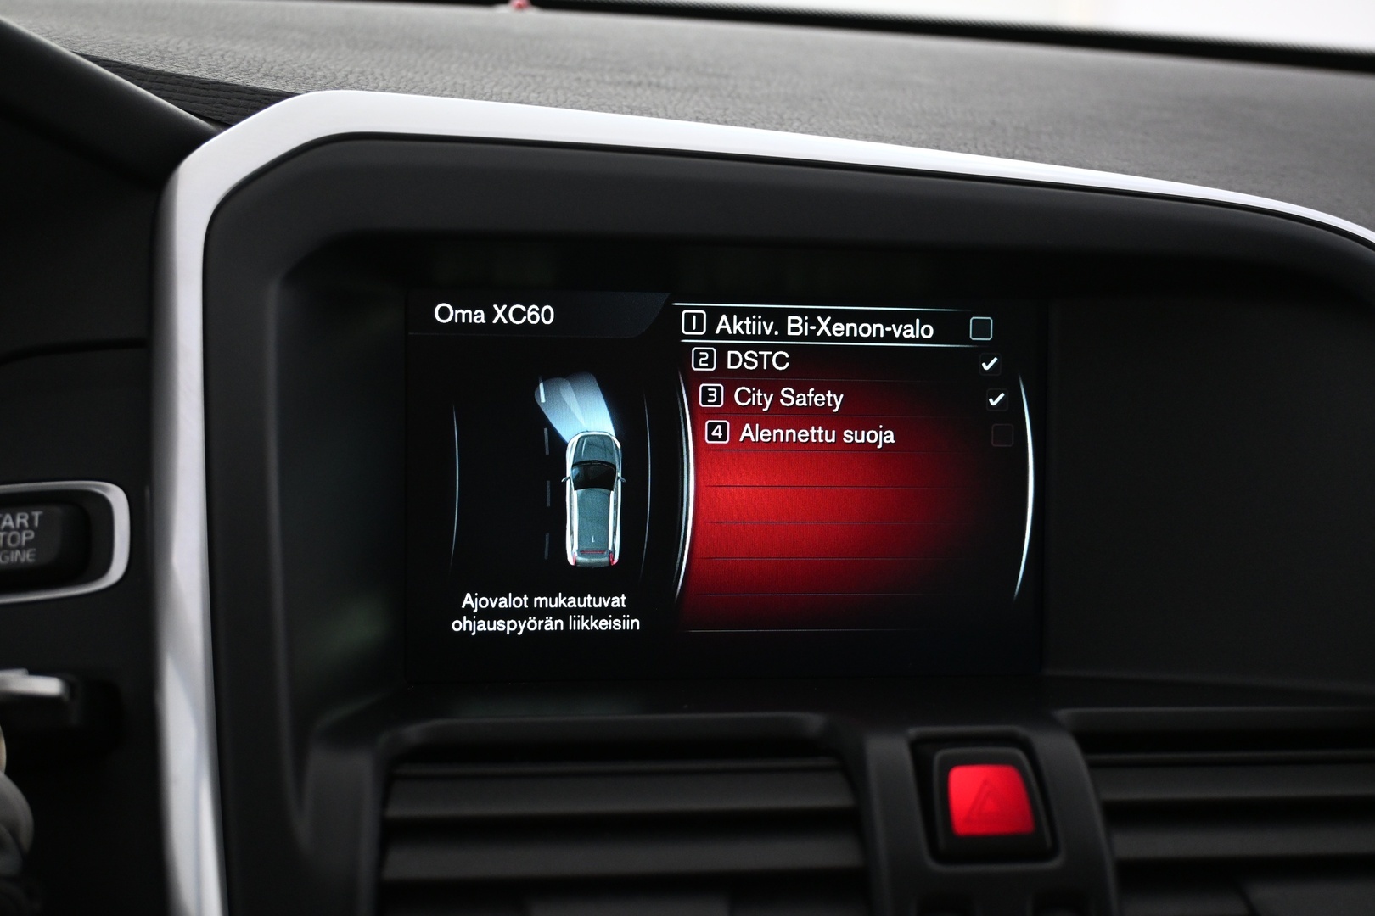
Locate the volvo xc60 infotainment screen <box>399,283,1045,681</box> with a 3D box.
[{"bbox_3d":[0.010,0.007,0.365,0.155,0.093,0.013,0,2,-6],"label":"volvo xc60 infotainment screen"}]

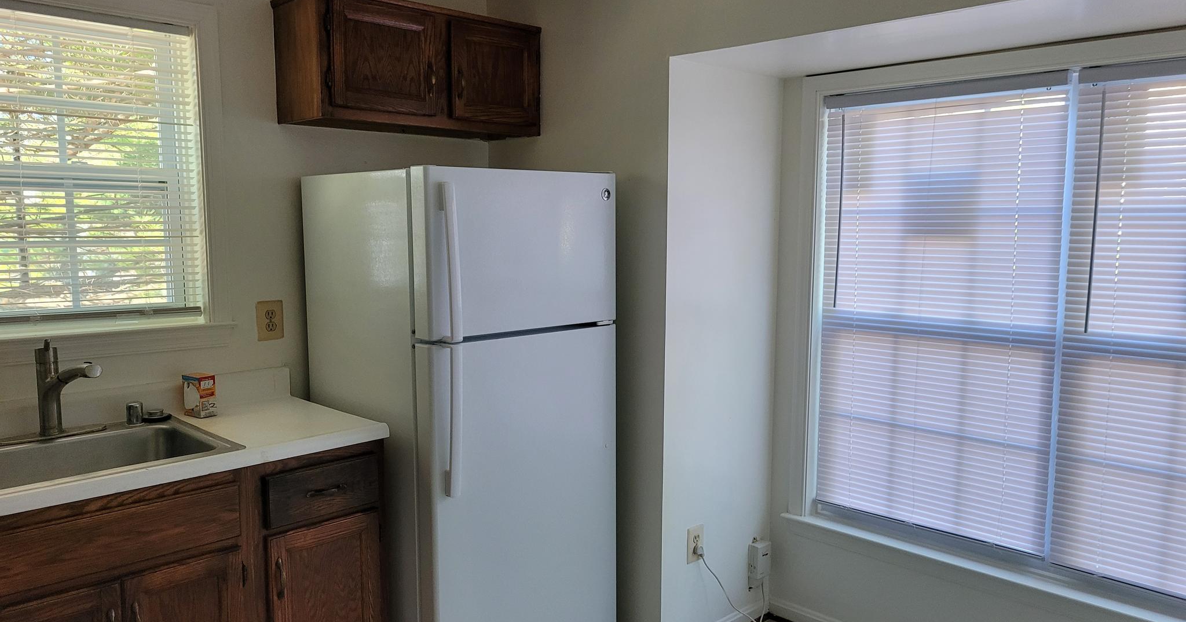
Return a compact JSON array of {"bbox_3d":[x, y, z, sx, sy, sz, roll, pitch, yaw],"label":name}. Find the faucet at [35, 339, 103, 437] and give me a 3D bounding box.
[{"bbox_3d":[-1.382,0.211,2.347,0.250,0.256,0.062,3,7,29],"label":"faucet"}]

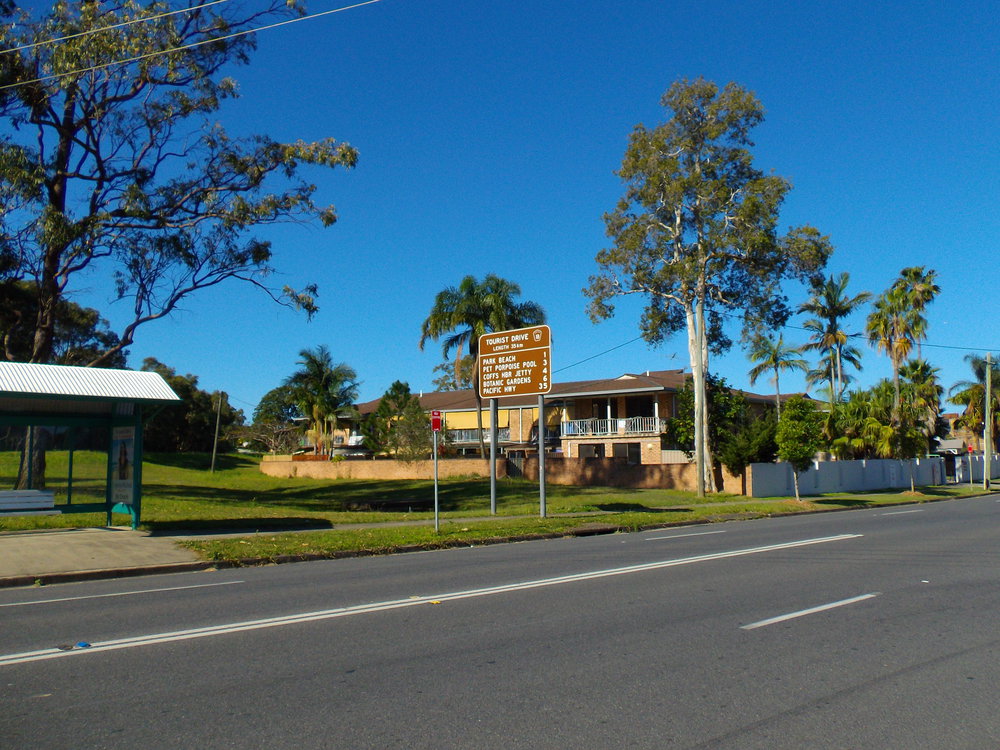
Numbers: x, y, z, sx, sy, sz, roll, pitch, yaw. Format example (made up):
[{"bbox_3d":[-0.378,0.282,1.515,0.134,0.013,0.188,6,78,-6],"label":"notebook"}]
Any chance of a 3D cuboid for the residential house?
[{"bbox_3d":[3.841,4.660,65.027,15.000,7.600,34.000,5,-9,-42],"label":"residential house"}]

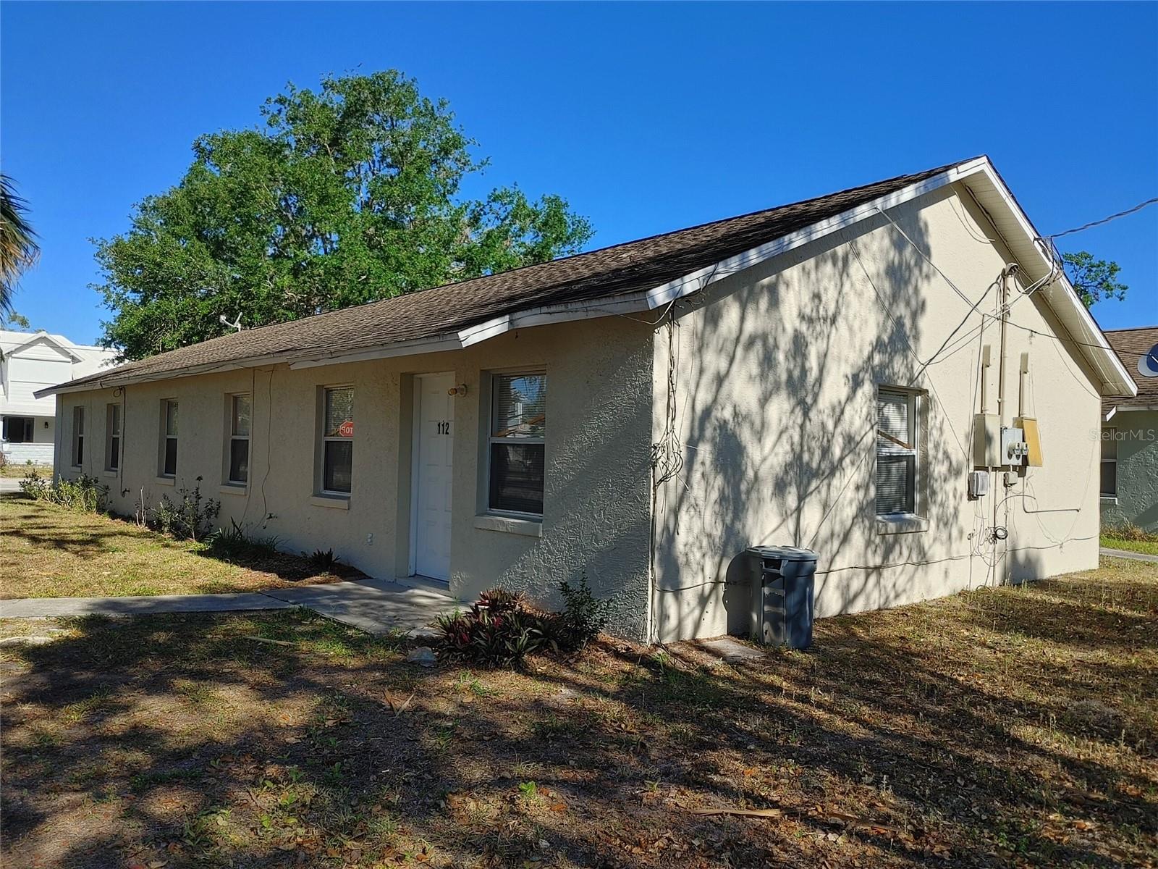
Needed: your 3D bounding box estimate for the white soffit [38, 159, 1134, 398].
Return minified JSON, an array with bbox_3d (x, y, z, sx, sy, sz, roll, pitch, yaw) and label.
[{"bbox_3d":[-2.595,-1.757,16.756,10.500,2.380,20.400,3,-2,-42],"label":"white soffit"}]

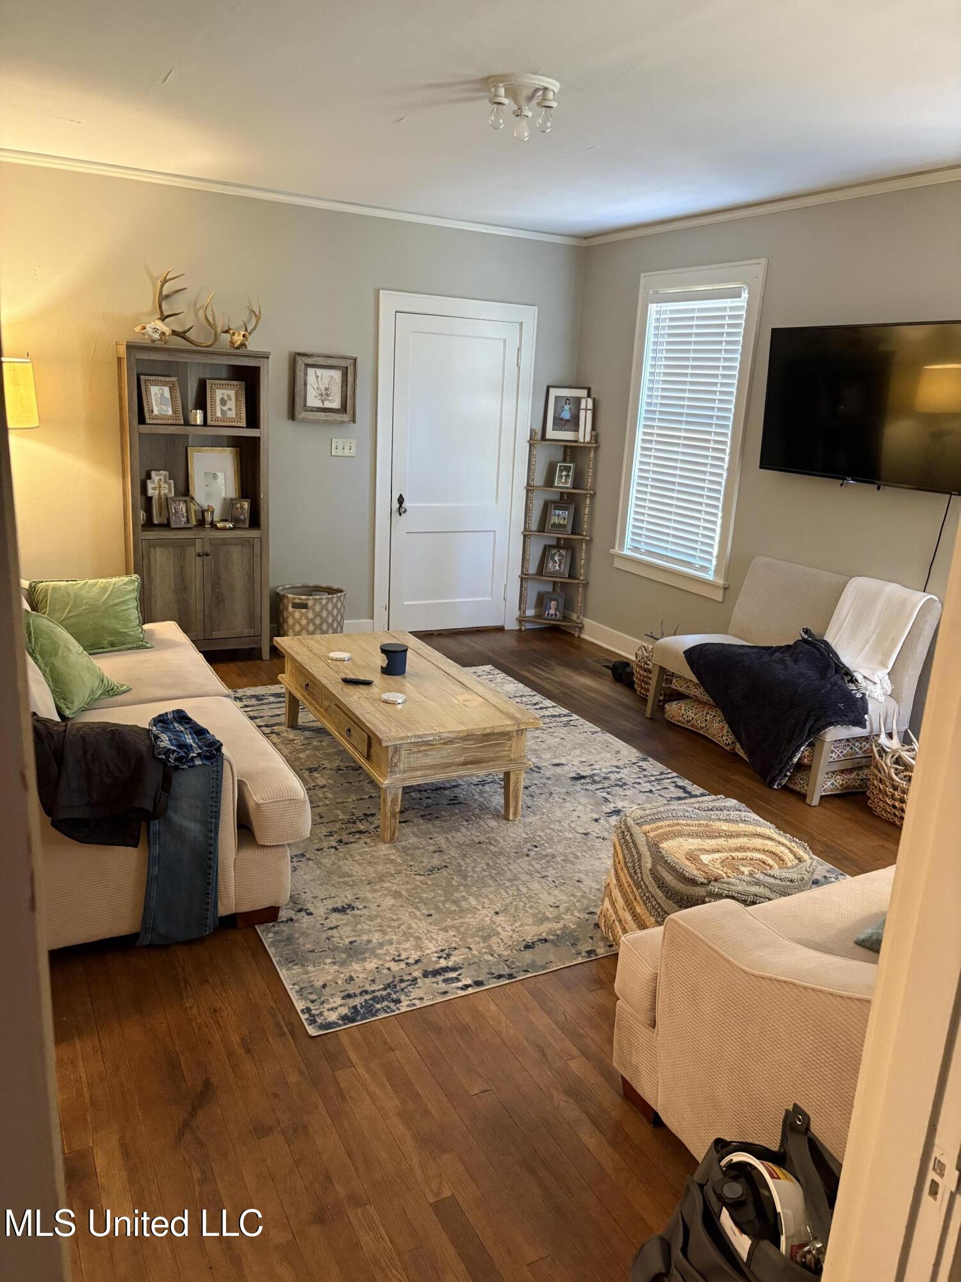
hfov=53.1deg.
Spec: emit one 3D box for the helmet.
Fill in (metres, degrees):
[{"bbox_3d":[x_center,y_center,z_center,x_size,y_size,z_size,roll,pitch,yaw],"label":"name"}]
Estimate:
[{"bbox_3d":[0.482,0.995,1.611,0.165,0.275,0.220,11,14,-17],"label":"helmet"}]

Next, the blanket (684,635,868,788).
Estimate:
[{"bbox_3d":[1.378,0.265,4.464,0.446,0.627,0.924,-4,16,-26],"label":"blanket"}]

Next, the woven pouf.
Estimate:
[{"bbox_3d":[0.703,0.757,2.990,0.470,0.389,0.470,-4,16,-27],"label":"woven pouf"}]

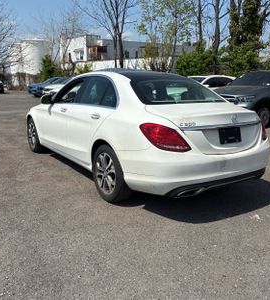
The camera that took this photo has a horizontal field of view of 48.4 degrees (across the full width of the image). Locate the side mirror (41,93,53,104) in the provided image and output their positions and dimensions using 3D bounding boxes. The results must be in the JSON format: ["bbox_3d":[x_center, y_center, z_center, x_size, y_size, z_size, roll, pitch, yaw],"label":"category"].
[{"bbox_3d":[-1.316,-0.770,4.526,0.220,0.160,0.130,-9,16,-33],"label":"side mirror"}]

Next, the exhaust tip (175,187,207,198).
[{"bbox_3d":[0.497,0.369,2.705,0.300,0.075,0.120,-9,16,-33],"label":"exhaust tip"}]

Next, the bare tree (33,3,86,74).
[{"bbox_3d":[-7.643,-10.539,31.392,5.000,8.774,4.800,0,14,0],"label":"bare tree"}]

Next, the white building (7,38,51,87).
[{"bbox_3d":[-17.689,-14.714,50.957,7.200,7.613,7.000,-4,14,-17],"label":"white building"}]

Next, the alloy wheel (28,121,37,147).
[{"bbox_3d":[-1.853,-0.305,5.657,0.160,0.460,0.460,-9,16,-33],"label":"alloy wheel"}]

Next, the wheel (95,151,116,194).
[{"bbox_3d":[-0.259,0.251,3.374,0.160,0.460,0.460,-9,16,-33],"label":"wheel"}]

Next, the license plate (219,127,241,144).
[{"bbox_3d":[0.932,-0.141,2.922,0.305,0.155,0.020,-9,16,-33],"label":"license plate"}]

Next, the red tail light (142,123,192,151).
[{"bbox_3d":[0.263,-0.112,2.667,0.330,0.245,0.380,-9,16,-33],"label":"red tail light"}]

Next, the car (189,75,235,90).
[{"bbox_3d":[3.146,-2.643,13.562,4.650,1.450,1.820,-9,16,-32],"label":"car"}]

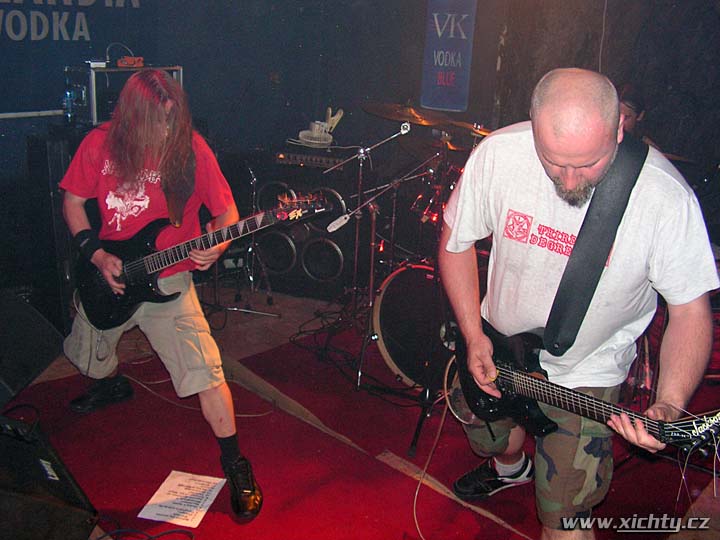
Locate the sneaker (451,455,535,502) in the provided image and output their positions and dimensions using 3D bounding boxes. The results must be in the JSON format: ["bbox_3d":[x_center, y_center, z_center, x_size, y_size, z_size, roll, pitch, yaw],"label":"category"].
[{"bbox_3d":[0.508,0.749,2.785,0.300,0.125,0.110,-6,19,-31],"label":"sneaker"}]

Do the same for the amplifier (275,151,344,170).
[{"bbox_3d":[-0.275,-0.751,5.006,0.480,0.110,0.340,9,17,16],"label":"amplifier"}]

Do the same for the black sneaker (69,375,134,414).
[{"bbox_3d":[-1.102,0.533,3.211,0.285,0.110,0.105,-11,21,-41],"label":"black sneaker"}]

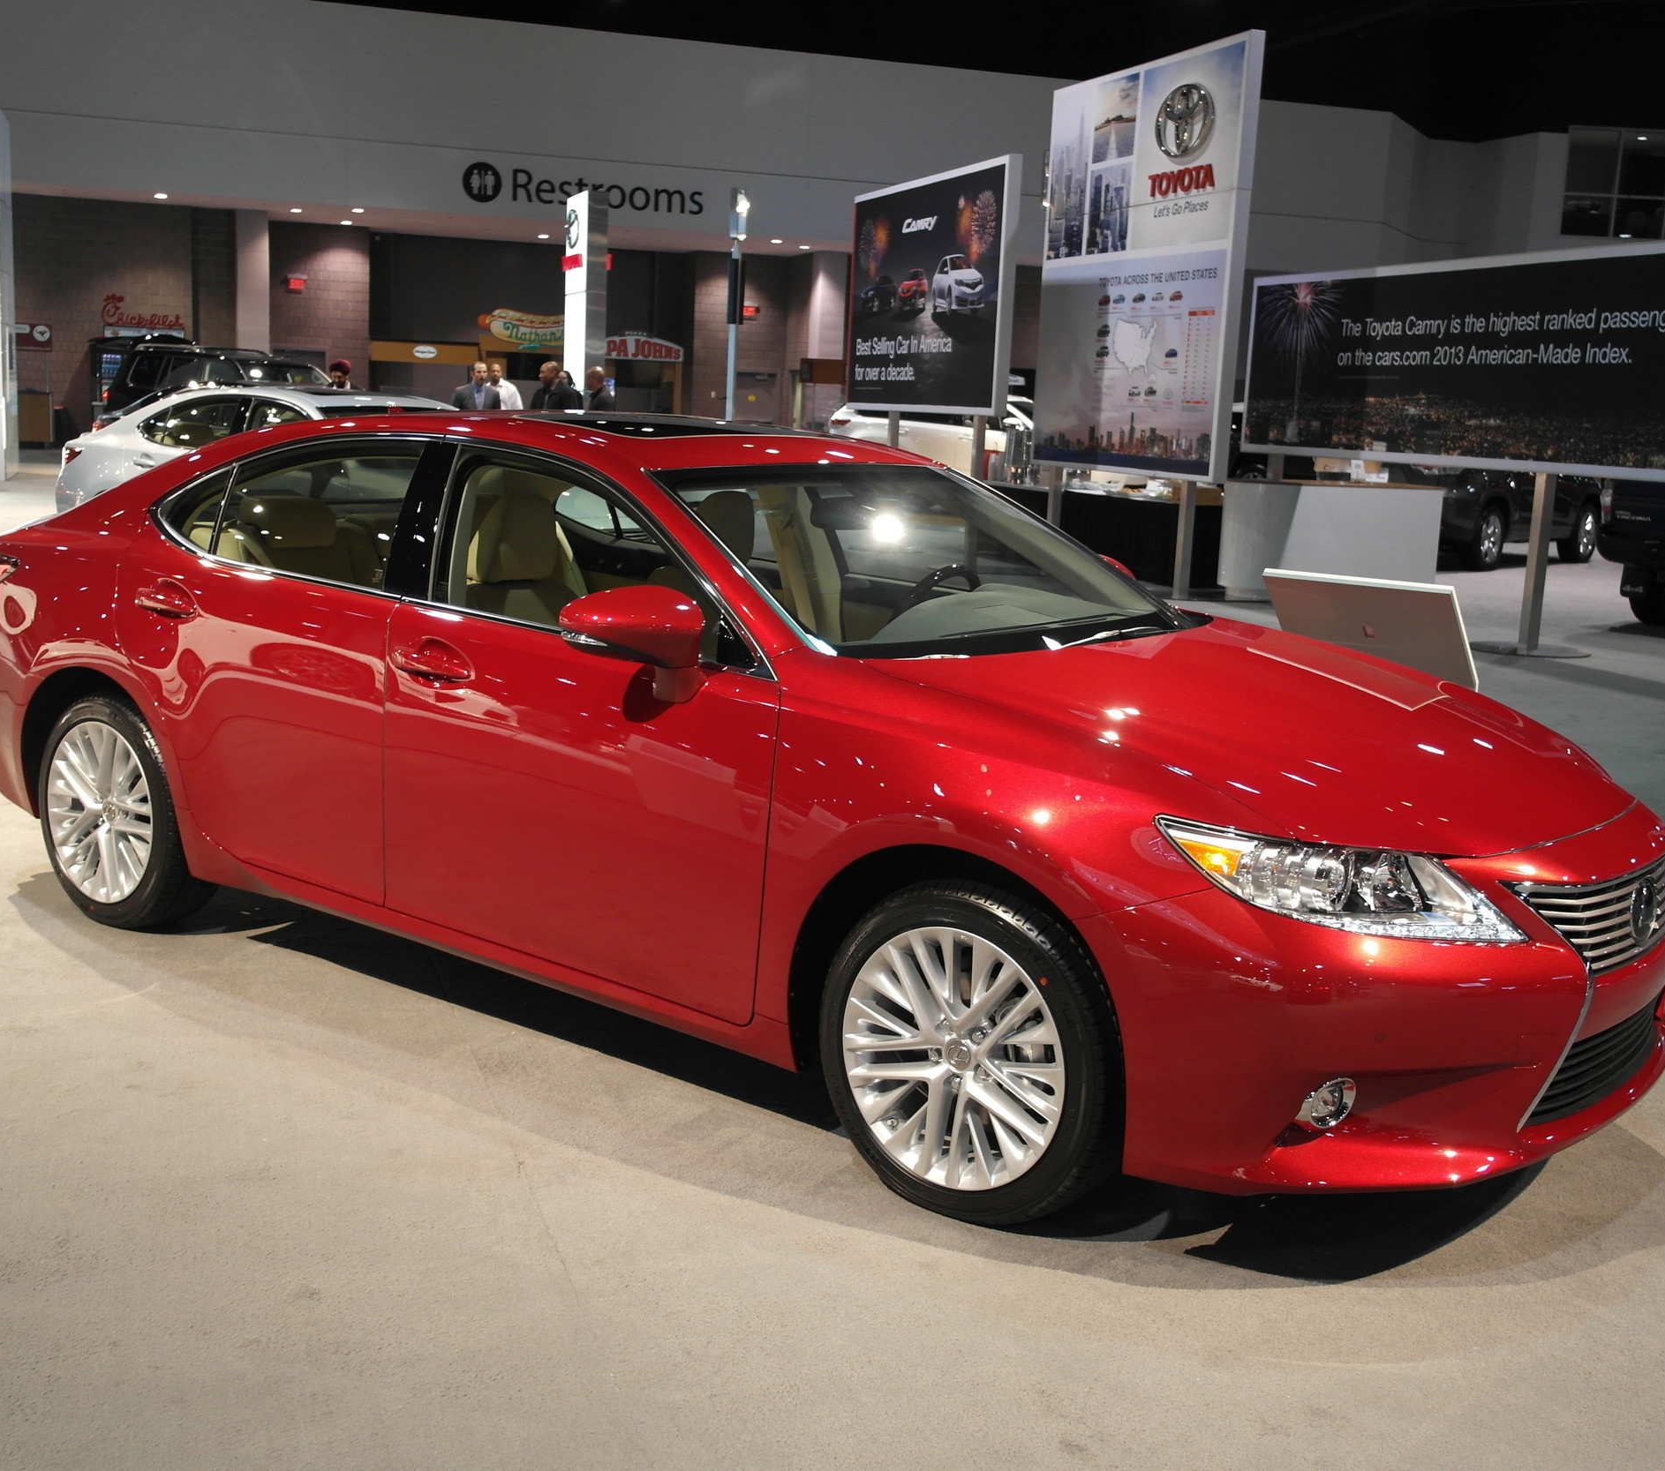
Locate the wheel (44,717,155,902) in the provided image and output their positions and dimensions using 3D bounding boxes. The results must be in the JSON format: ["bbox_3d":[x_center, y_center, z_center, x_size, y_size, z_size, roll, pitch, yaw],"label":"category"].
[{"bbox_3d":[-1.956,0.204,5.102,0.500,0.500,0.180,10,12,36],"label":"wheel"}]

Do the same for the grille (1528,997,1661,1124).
[{"bbox_3d":[1.501,0.600,3.595,0.130,0.165,0.760,10,12,36],"label":"grille"}]

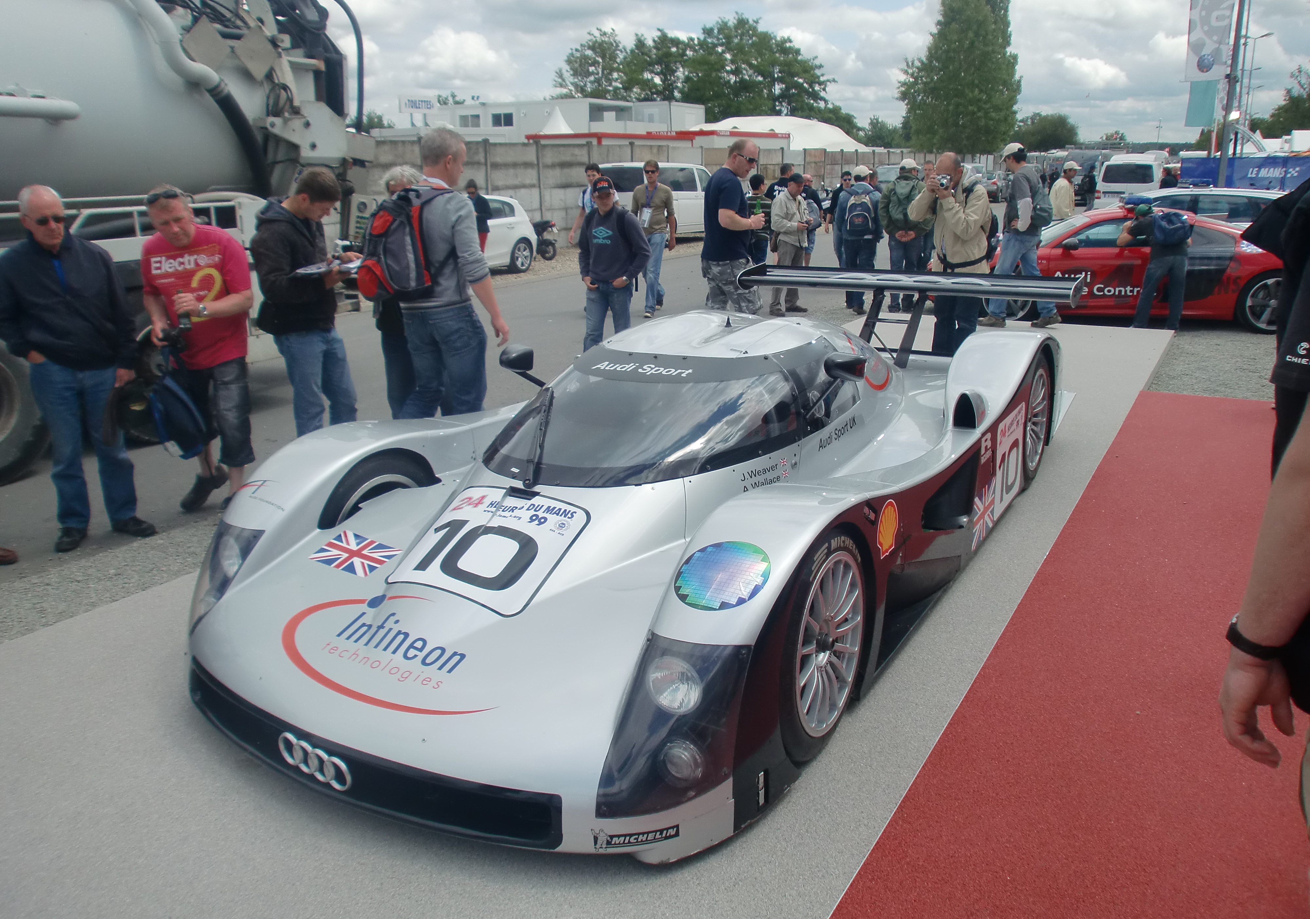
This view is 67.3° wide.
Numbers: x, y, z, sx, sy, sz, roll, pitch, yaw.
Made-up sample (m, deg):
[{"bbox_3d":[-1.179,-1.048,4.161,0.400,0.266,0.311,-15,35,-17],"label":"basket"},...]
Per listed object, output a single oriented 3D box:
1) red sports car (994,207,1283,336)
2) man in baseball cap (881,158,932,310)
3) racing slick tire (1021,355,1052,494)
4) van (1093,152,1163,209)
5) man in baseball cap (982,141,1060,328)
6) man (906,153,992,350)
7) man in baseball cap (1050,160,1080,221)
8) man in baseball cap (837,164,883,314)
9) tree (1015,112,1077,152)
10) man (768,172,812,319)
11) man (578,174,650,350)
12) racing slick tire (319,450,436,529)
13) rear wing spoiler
[{"bbox_3d":[5.444,-2.202,11.174,4.430,1.250,1.920,5,17,23],"label":"red sports car"},{"bbox_3d":[3.119,-2.772,12.119,0.600,1.801,0.450,7,18,27],"label":"man in baseball cap"},{"bbox_3d":[1.751,-0.214,4.928,0.340,0.710,0.710,8,18,31],"label":"racing slick tire"},{"bbox_3d":[14.563,-8.155,29.944,1.850,2.150,4.800,7,18,28],"label":"van"},{"bbox_3d":[3.759,-2.285,10.017,0.720,1.820,0.520,10,20,37],"label":"man in baseball cap"},{"bbox_3d":[2.274,-1.469,7.633,0.540,1.721,0.500,12,21,40],"label":"man"},{"bbox_3d":[6.044,-3.514,14.587,0.360,1.740,0.500,10,19,36],"label":"man in baseball cap"},{"bbox_3d":[2.496,-2.710,12.096,0.550,1.728,0.430,4,17,19],"label":"man in baseball cap"},{"bbox_3d":[33.641,-26.780,85.909,5.800,6.725,5.800,4,17,20],"label":"tree"},{"bbox_3d":[1.631,-2.570,11.784,0.380,1.630,0.460,10,19,35],"label":"man"},{"bbox_3d":[-0.380,-1.377,7.721,0.540,1.637,0.340,-2,16,-1],"label":"man"},{"bbox_3d":[-1.044,0.277,3.468,0.290,0.650,0.650,8,18,30],"label":"racing slick tire"},{"bbox_3d":[1.428,-0.844,5.833,1.960,0.500,0.550,8,18,31],"label":"rear wing spoiler"}]

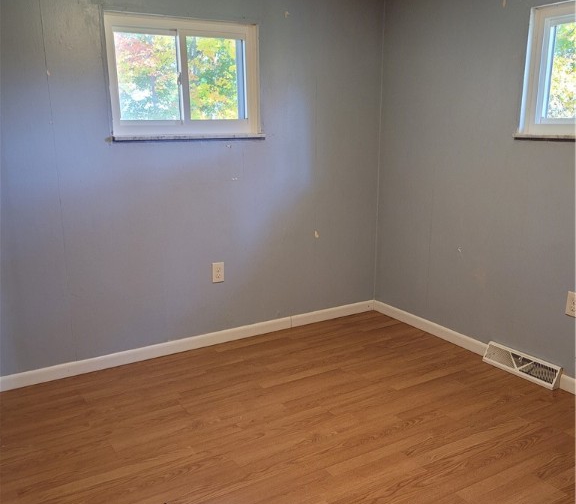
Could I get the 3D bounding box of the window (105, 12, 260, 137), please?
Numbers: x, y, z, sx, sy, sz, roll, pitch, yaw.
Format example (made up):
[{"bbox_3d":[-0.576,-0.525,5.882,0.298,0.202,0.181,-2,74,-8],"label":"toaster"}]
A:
[{"bbox_3d":[-0.581,-1.002,3.364,0.928,0.665,0.095,-8,15,-30],"label":"window"}]

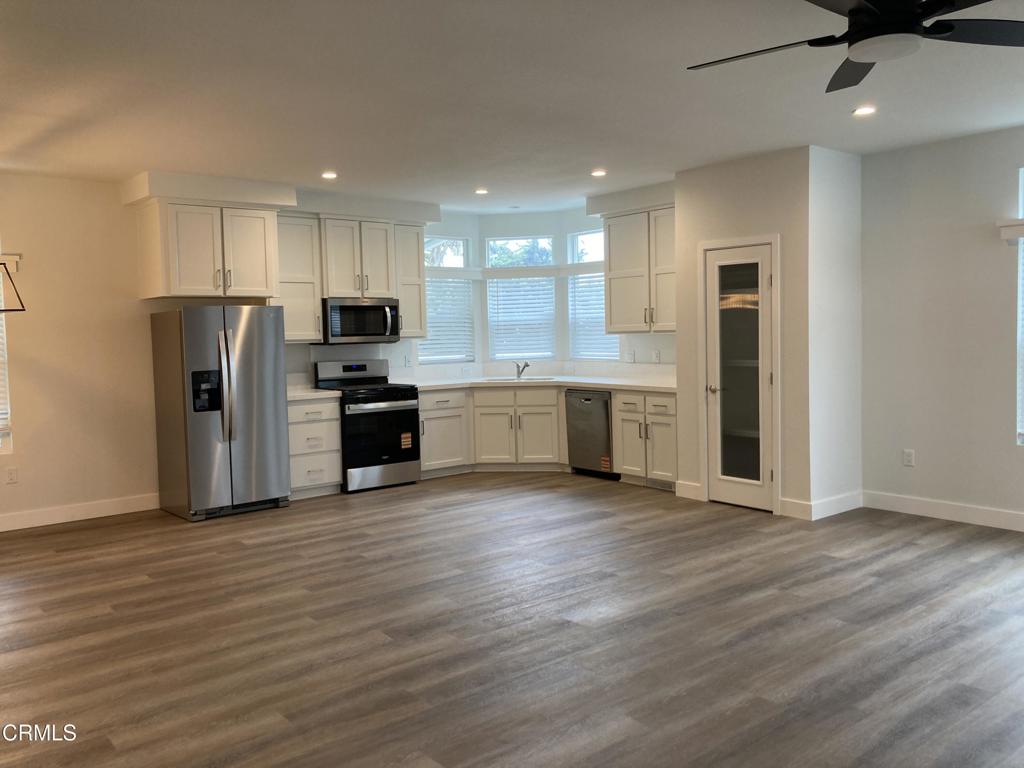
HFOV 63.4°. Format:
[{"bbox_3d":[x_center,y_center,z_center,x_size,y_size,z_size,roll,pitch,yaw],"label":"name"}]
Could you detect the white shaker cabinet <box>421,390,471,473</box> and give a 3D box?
[{"bbox_3d":[-0.842,0.436,8.378,0.614,0.800,0.619,-4,5,-39],"label":"white shaker cabinet"}]

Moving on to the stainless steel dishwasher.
[{"bbox_3d":[0.963,0.468,8.075,0.605,0.860,0.605,-4,4,-38],"label":"stainless steel dishwasher"}]

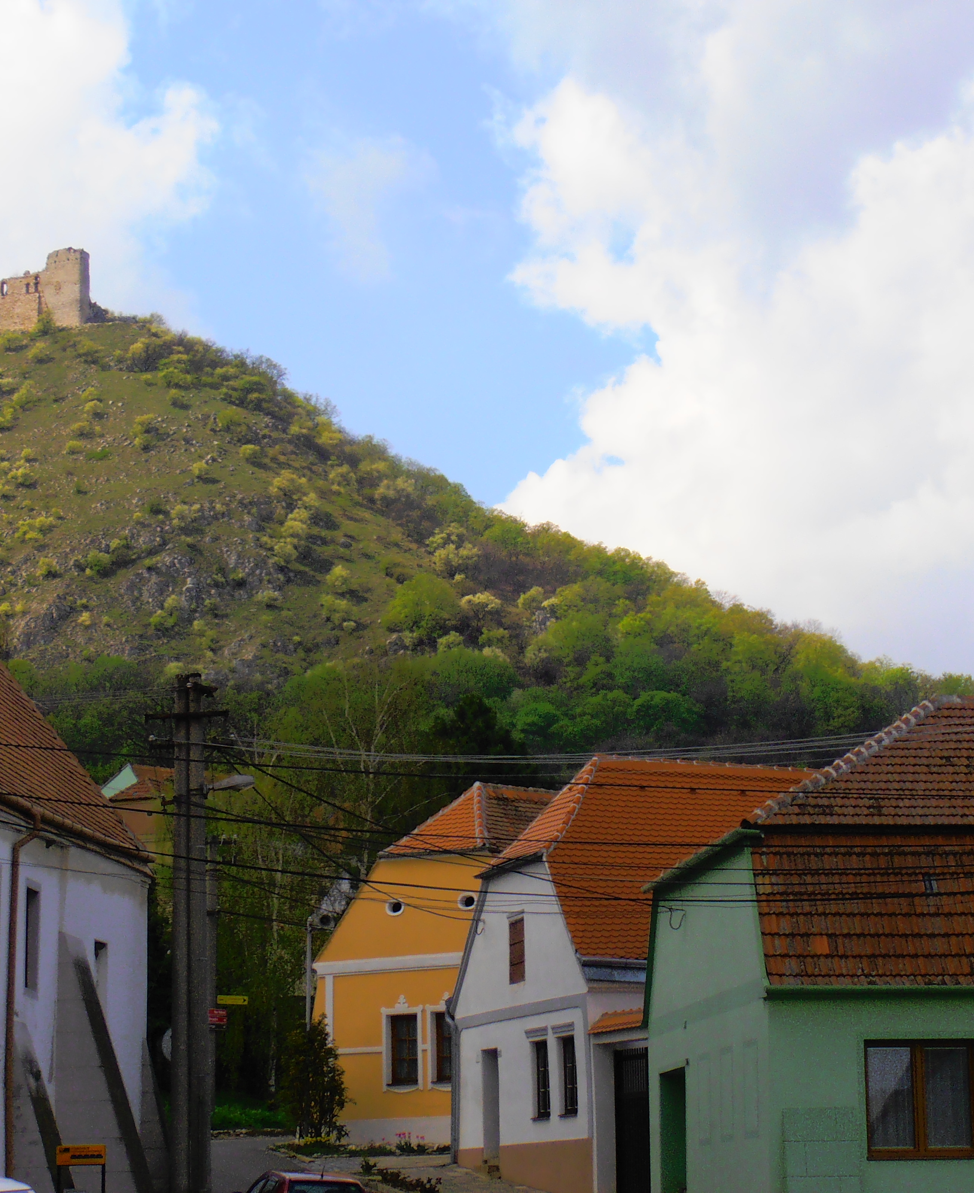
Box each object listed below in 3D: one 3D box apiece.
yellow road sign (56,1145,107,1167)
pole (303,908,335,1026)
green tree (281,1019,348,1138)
[{"bbox_3d":[-4.608,6.361,46.000,0.570,0.240,0.040,-1,-9,2],"label":"yellow road sign"},{"bbox_3d":[-3.402,8.707,82.000,0.600,4.600,0.350,-1,-9,0],"label":"pole"},{"bbox_3d":[-3.372,9.455,79.500,1.300,2.450,1.300,-1,-9,0],"label":"green tree"}]

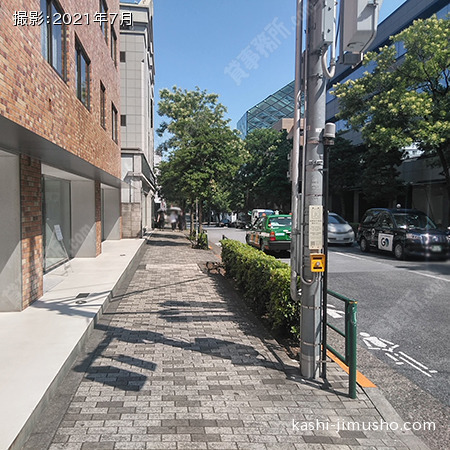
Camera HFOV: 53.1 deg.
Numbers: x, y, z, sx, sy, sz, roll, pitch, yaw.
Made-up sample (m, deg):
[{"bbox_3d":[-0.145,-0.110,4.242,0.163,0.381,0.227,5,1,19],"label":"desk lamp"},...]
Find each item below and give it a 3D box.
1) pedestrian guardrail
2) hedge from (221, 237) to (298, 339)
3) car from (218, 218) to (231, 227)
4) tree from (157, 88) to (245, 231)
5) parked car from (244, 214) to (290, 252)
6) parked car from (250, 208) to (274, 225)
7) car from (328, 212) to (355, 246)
[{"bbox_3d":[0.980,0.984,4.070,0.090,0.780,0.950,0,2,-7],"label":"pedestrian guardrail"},{"bbox_3d":[0.530,0.867,8.150,0.480,0.740,6.100,0,2,-7],"label":"hedge"},{"bbox_3d":[-0.100,-0.400,73.000,1.720,1.480,4.400,0,2,-7],"label":"car"},{"bbox_3d":[-1.190,-2.813,21.000,4.000,7.300,4.000,0,2,-7],"label":"tree"},{"bbox_3d":[2.190,0.279,19.300,1.690,1.550,4.650,0,2,-7],"label":"parked car"},{"bbox_3d":[3.545,-0.458,41.900,1.550,1.920,3.700,0,2,-7],"label":"parked car"},{"bbox_3d":[4.800,0.182,22.400,1.730,1.540,4.500,0,2,-7],"label":"car"}]

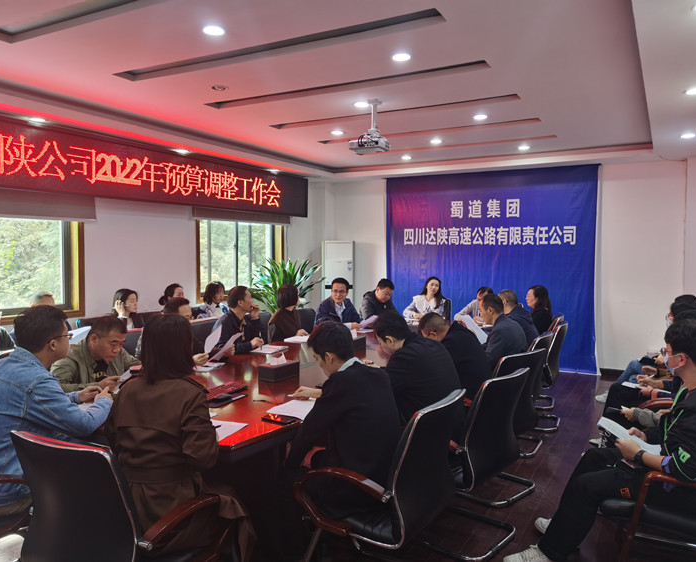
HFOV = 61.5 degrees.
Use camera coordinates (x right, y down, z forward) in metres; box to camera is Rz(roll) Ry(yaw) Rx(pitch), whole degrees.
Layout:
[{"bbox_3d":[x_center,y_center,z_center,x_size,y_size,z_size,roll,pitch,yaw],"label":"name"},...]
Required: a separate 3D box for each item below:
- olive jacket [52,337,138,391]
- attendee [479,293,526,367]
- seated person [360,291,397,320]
[{"bbox_3d":[-1.659,0.648,3.816,0.580,0.540,0.520,-2,3,-41],"label":"olive jacket"},{"bbox_3d":[1.118,0.726,4.932,0.800,1.250,0.520,2,3,29],"label":"attendee"},{"bbox_3d":[0.360,0.652,6.500,0.750,1.240,0.520,2,3,35],"label":"seated person"}]

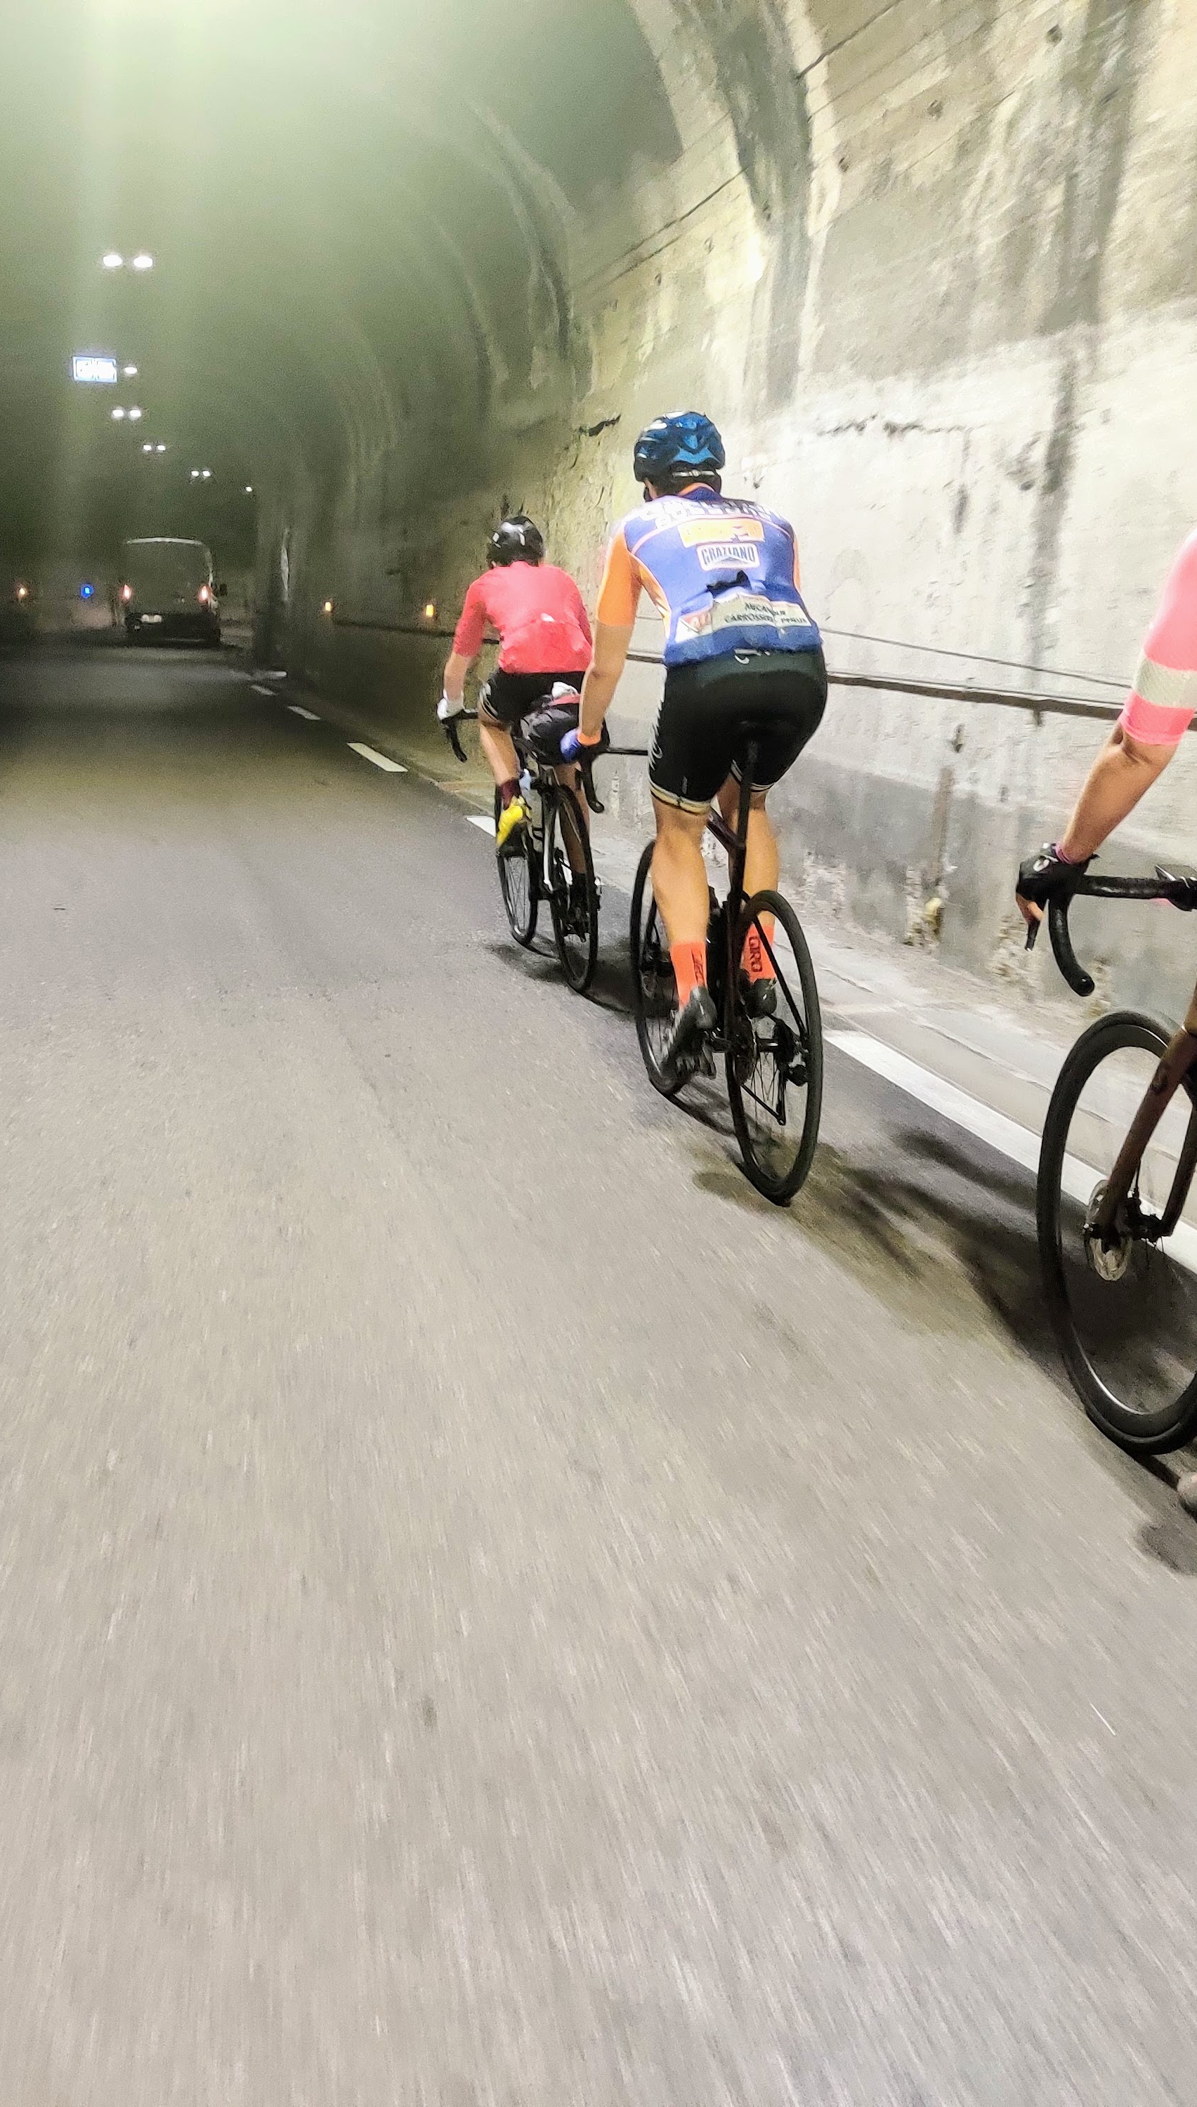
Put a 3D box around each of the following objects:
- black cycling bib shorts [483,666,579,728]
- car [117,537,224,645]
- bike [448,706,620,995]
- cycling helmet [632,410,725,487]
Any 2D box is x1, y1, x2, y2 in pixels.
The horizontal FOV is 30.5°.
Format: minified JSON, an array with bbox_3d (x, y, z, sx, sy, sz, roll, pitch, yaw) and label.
[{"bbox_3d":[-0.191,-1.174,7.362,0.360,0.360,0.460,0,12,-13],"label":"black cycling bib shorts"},{"bbox_3d":[-10.157,-11.105,52.609,2.050,2.380,5.400,1,11,-8],"label":"car"},{"bbox_3d":[-0.208,-0.770,7.611,0.440,0.950,1.660,0,12,-13],"label":"bike"},{"bbox_3d":[0.198,-1.468,5.310,0.215,0.168,0.285,0,12,-13],"label":"cycling helmet"}]

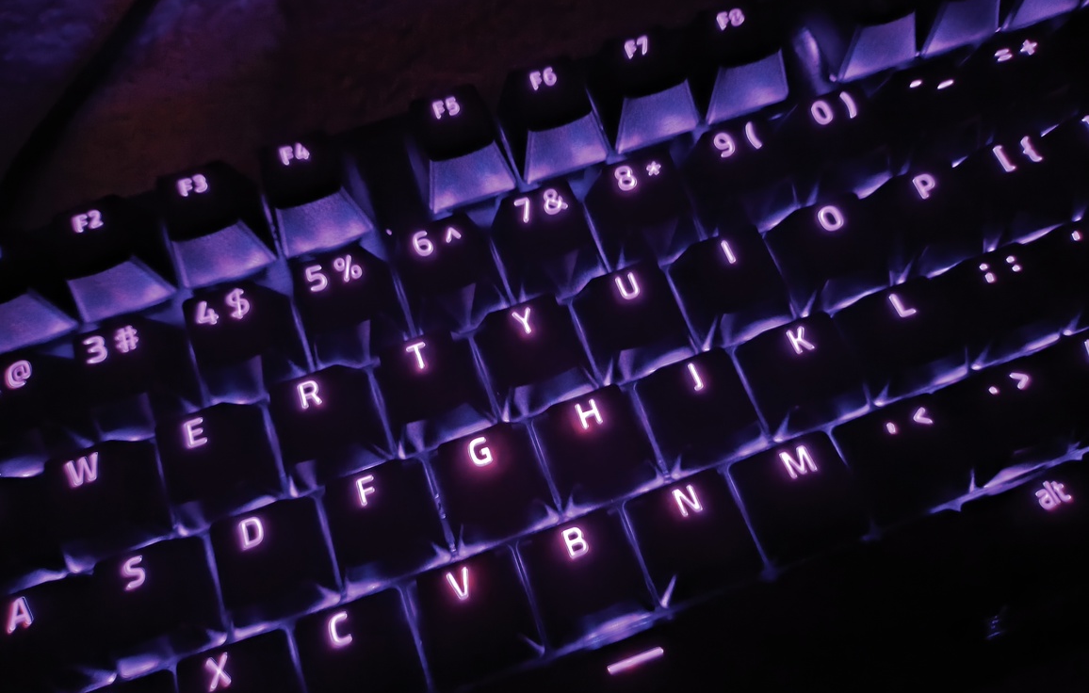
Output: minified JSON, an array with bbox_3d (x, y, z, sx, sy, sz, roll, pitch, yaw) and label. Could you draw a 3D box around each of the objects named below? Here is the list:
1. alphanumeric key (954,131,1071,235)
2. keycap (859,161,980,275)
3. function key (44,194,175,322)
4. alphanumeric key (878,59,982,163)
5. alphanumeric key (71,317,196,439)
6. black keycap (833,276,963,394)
[{"bbox_3d":[0.088,-0.030,0.146,0.018,0.009,0.018,-19,72,-5],"label":"alphanumeric key"},{"bbox_3d":[0.070,-0.023,0.144,0.018,0.010,0.018,-19,73,-5],"label":"keycap"},{"bbox_3d":[-0.079,-0.017,0.142,0.018,0.011,0.018,-19,72,-6],"label":"function key"},{"bbox_3d":[0.072,-0.045,0.150,0.018,0.011,0.018,-19,72,-6],"label":"alphanumeric key"},{"bbox_3d":[-0.071,0.004,0.135,0.018,0.011,0.018,-19,72,-6],"label":"alphanumeric key"},{"bbox_3d":[0.063,-0.002,0.137,0.018,0.008,0.018,-19,72,-5],"label":"black keycap"}]

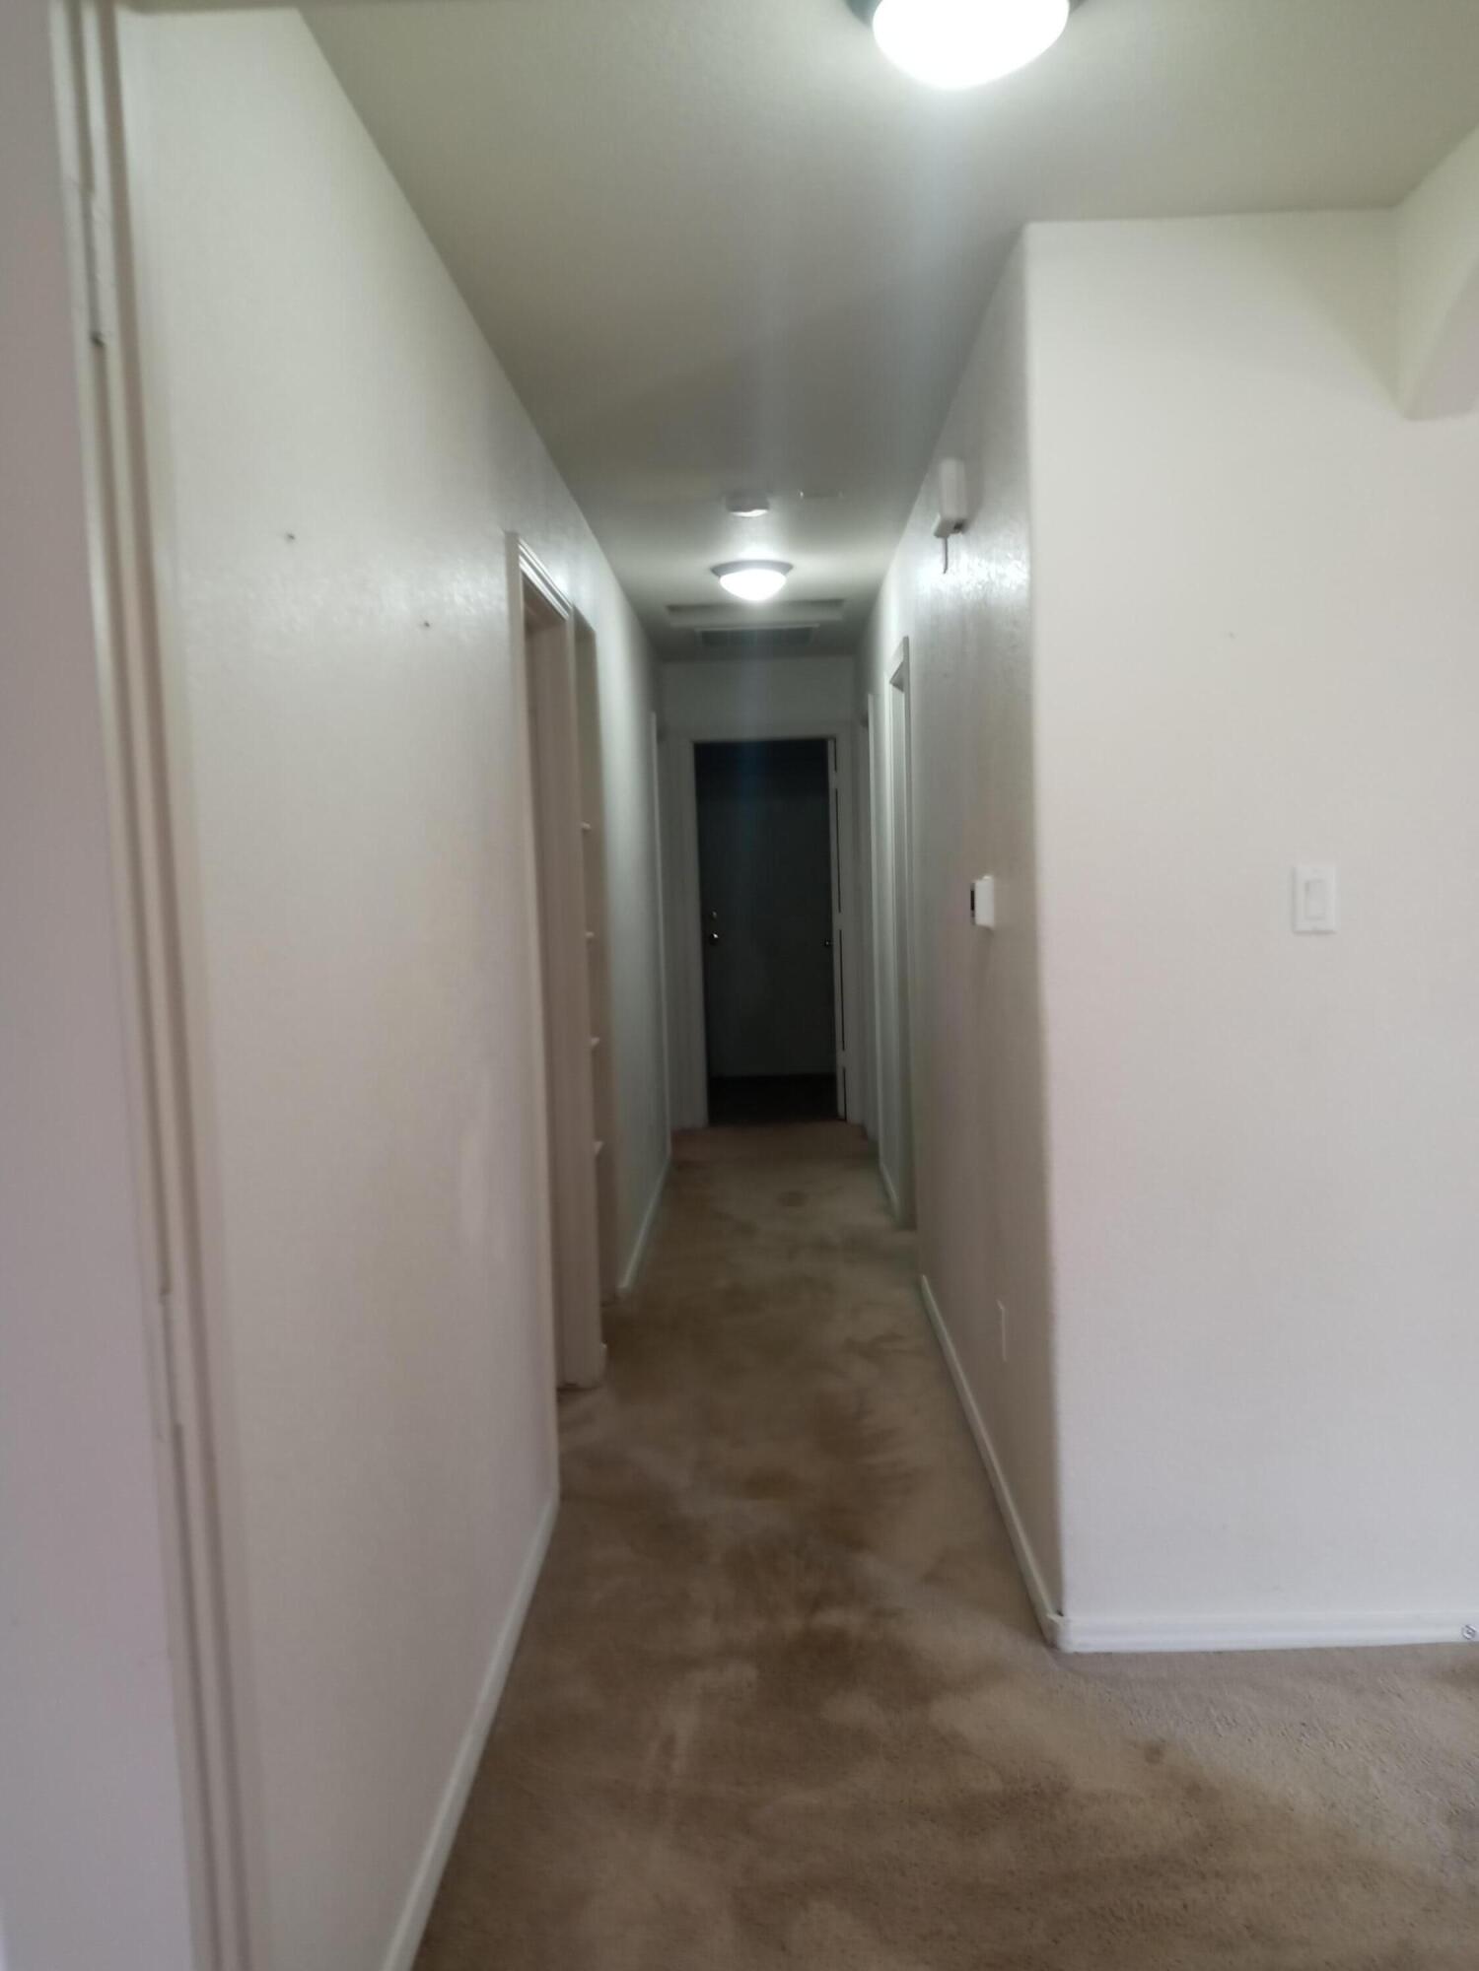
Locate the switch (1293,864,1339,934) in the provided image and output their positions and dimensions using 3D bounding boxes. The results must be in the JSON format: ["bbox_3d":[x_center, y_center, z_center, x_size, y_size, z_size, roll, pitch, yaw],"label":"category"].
[{"bbox_3d":[0.972,-0.145,2.692,0.071,0.115,0.010,-2,5,1],"label":"switch"}]

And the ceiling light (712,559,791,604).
[{"bbox_3d":[0.049,-1.406,5.602,0.293,0.112,0.293,-2,5,1],"label":"ceiling light"}]

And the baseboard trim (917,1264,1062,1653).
[{"bbox_3d":[0.570,1.049,3.932,0.018,0.064,2.263,-2,5,1],"label":"baseboard trim"}]

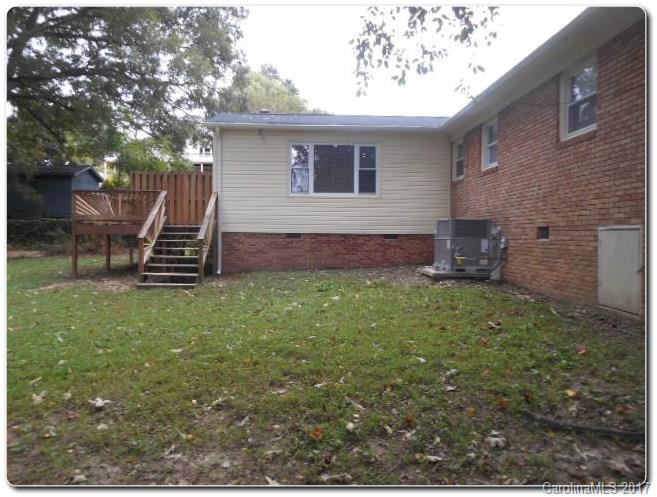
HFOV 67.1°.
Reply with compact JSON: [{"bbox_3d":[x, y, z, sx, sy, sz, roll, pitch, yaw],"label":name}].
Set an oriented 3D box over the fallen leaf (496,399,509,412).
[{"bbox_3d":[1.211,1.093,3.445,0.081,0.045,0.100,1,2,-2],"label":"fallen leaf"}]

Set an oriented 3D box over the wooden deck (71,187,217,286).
[{"bbox_3d":[-4.599,-0.354,13.304,3.684,2.243,5.550,1,2,-2],"label":"wooden deck"}]

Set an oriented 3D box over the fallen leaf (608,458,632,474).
[{"bbox_3d":[1.528,1.141,2.590,0.122,0.040,0.120,1,2,-2],"label":"fallen leaf"}]

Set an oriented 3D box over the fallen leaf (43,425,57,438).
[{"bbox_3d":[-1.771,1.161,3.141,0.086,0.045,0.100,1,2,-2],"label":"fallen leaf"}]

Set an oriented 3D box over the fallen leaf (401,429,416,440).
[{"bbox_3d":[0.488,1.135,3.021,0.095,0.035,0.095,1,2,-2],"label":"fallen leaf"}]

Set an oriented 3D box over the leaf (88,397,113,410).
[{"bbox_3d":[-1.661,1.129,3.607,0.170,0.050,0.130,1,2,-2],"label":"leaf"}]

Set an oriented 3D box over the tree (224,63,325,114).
[{"bbox_3d":[-4.016,-6.561,34.726,7.200,12.564,7.200,1,2,-2],"label":"tree"}]

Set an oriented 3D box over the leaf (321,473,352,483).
[{"bbox_3d":[0.041,1.178,2.547,0.160,0.020,0.110,1,2,-2],"label":"leaf"}]

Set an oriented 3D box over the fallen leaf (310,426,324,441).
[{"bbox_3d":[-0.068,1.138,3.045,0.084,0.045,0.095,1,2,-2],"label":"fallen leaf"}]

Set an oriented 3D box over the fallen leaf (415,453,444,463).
[{"bbox_3d":[0.560,1.158,2.743,0.161,0.020,0.110,1,2,-2],"label":"fallen leaf"}]

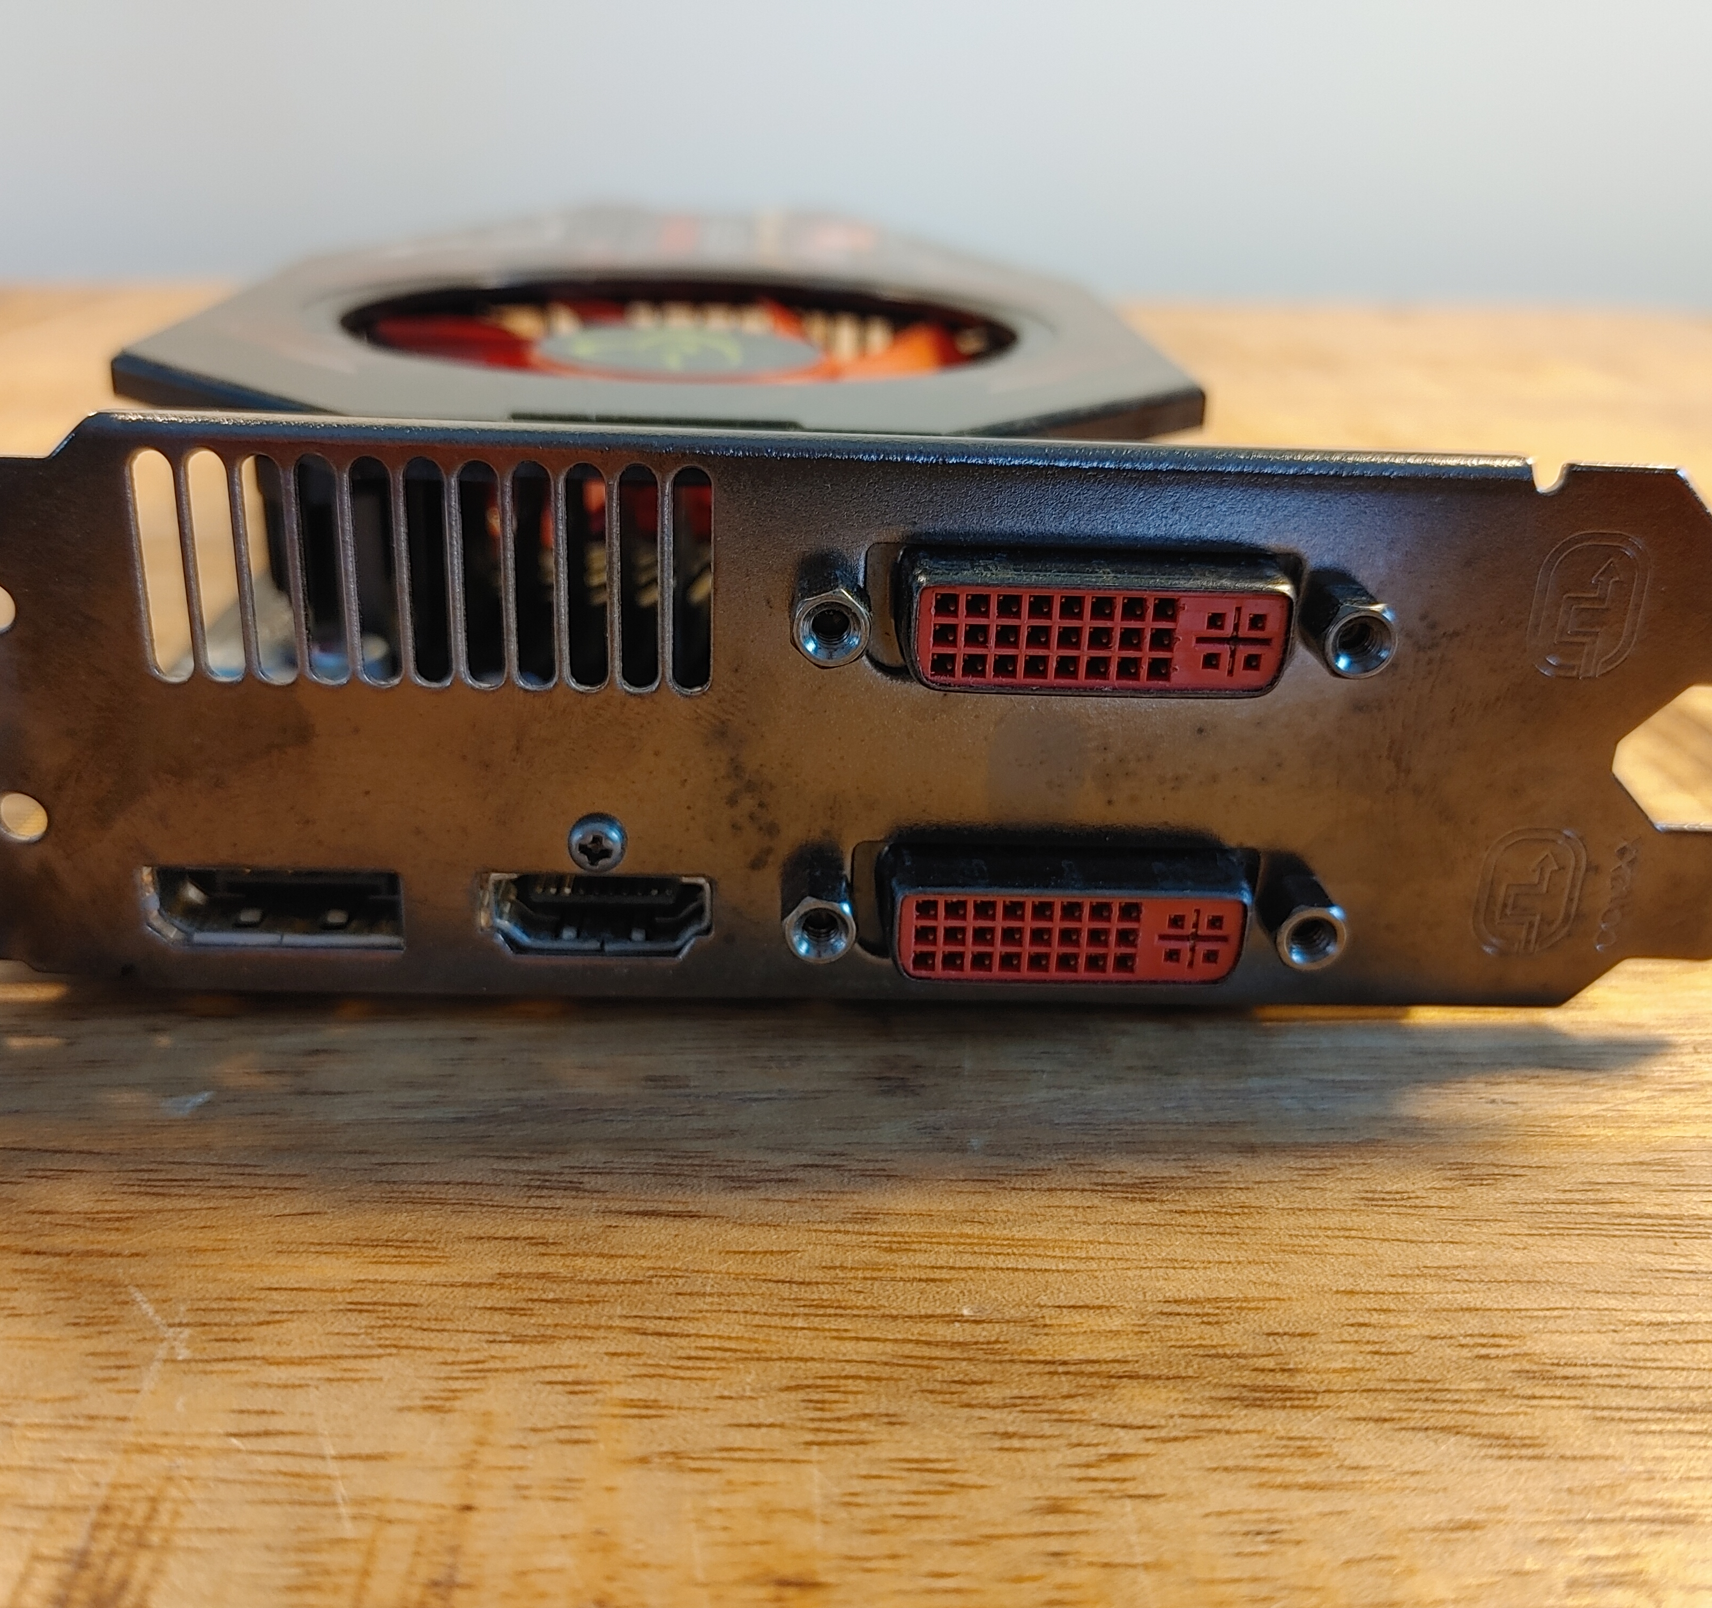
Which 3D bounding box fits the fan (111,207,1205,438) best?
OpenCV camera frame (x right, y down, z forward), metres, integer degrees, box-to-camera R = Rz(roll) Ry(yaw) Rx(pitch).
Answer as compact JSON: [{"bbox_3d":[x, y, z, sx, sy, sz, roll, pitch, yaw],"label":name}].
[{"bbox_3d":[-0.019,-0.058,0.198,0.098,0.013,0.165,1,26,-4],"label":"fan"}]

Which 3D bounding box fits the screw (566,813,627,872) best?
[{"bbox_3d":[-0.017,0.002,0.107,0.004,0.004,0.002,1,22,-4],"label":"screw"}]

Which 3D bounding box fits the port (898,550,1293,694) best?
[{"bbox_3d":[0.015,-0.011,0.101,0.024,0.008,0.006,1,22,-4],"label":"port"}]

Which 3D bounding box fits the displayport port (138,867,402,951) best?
[{"bbox_3d":[-0.039,0.006,0.110,0.017,0.006,0.006,1,22,-4],"label":"displayport port"}]

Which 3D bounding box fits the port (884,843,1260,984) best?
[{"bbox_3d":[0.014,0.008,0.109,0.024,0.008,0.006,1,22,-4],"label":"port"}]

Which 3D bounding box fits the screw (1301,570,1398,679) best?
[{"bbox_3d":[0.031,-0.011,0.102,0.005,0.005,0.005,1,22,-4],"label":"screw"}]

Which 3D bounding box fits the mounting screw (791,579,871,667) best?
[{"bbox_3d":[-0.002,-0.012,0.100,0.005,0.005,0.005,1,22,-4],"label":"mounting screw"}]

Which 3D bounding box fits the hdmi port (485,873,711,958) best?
[{"bbox_3d":[-0.018,0.007,0.111,0.015,0.006,0.006,1,22,-4],"label":"hdmi port"}]

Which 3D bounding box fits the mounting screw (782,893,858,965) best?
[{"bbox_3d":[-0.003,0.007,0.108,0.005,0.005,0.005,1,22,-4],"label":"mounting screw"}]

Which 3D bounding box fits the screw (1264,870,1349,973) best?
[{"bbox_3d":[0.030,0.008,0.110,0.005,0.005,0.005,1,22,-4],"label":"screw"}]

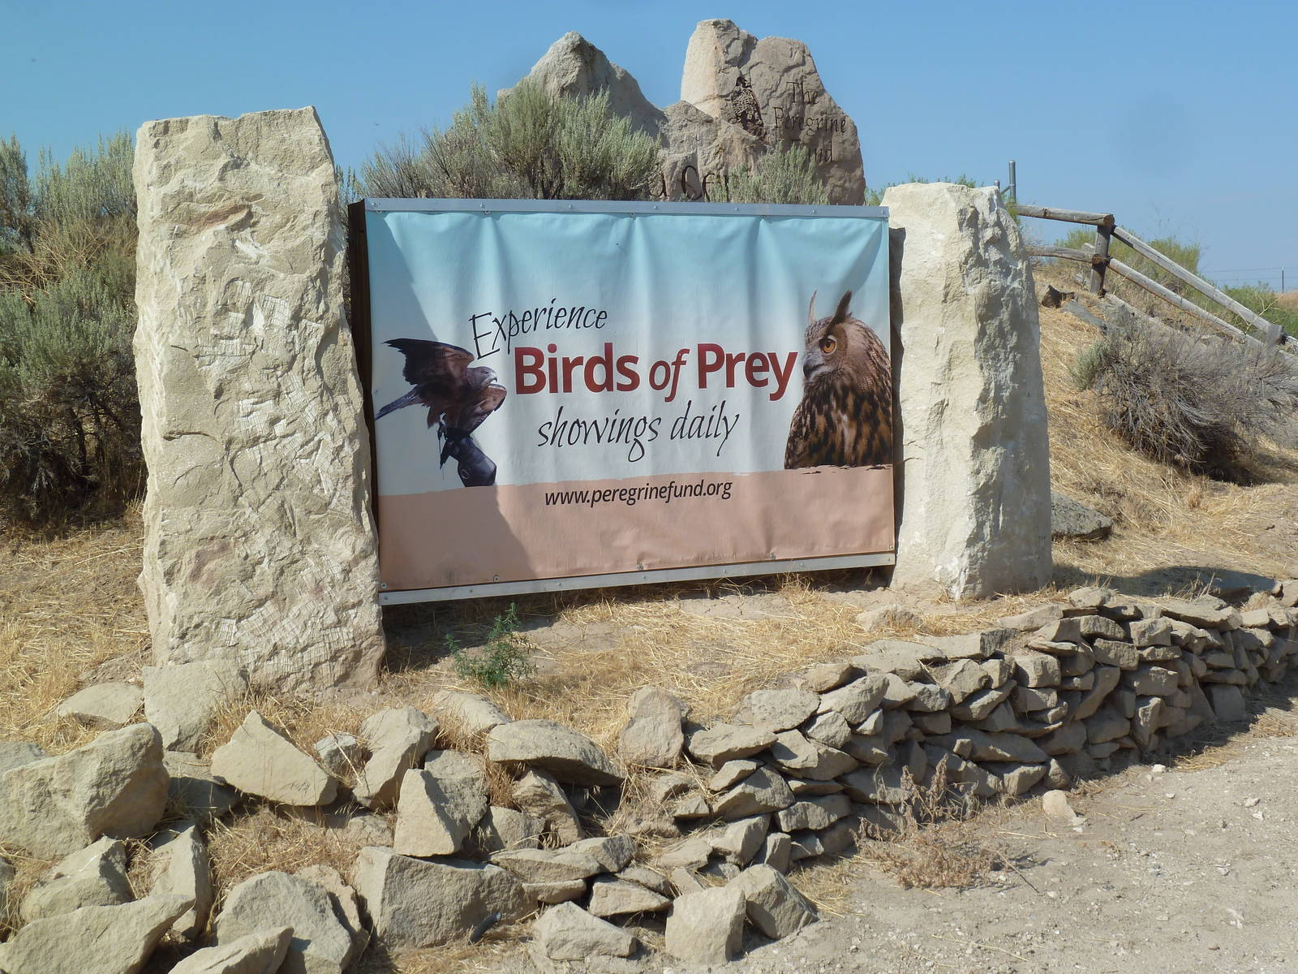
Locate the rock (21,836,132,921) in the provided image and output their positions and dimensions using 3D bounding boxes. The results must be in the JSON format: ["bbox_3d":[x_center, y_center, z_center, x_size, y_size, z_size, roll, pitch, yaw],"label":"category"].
[{"bbox_3d":[-1.621,1.112,5.850,0.290,0.190,0.220,-3,4,-20],"label":"rock"}]

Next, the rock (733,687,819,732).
[{"bbox_3d":[0.417,0.729,6.750,0.270,0.110,0.220,-2,4,-5],"label":"rock"}]

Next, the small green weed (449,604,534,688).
[{"bbox_3d":[-0.557,0.565,7.350,0.290,0.275,0.260,-1,4,0],"label":"small green weed"}]

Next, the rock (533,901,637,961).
[{"bbox_3d":[-0.168,1.172,5.450,0.265,0.130,0.180,-2,4,-10],"label":"rock"}]

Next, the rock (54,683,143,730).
[{"bbox_3d":[-1.944,0.777,7.300,0.300,0.130,0.240,-2,4,-10],"label":"rock"}]

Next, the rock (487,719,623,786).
[{"bbox_3d":[-0.292,0.826,6.420,0.400,0.160,0.250,-2,4,-8],"label":"rock"}]

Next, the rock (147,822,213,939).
[{"bbox_3d":[-1.308,1.093,5.750,0.180,0.270,0.230,-2,4,-10],"label":"rock"}]

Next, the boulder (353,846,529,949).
[{"bbox_3d":[-0.571,1.124,5.650,0.440,0.225,0.250,-3,4,-25],"label":"boulder"}]

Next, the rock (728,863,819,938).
[{"bbox_3d":[0.339,1.126,5.620,0.220,0.170,0.180,-3,4,-20],"label":"rock"}]

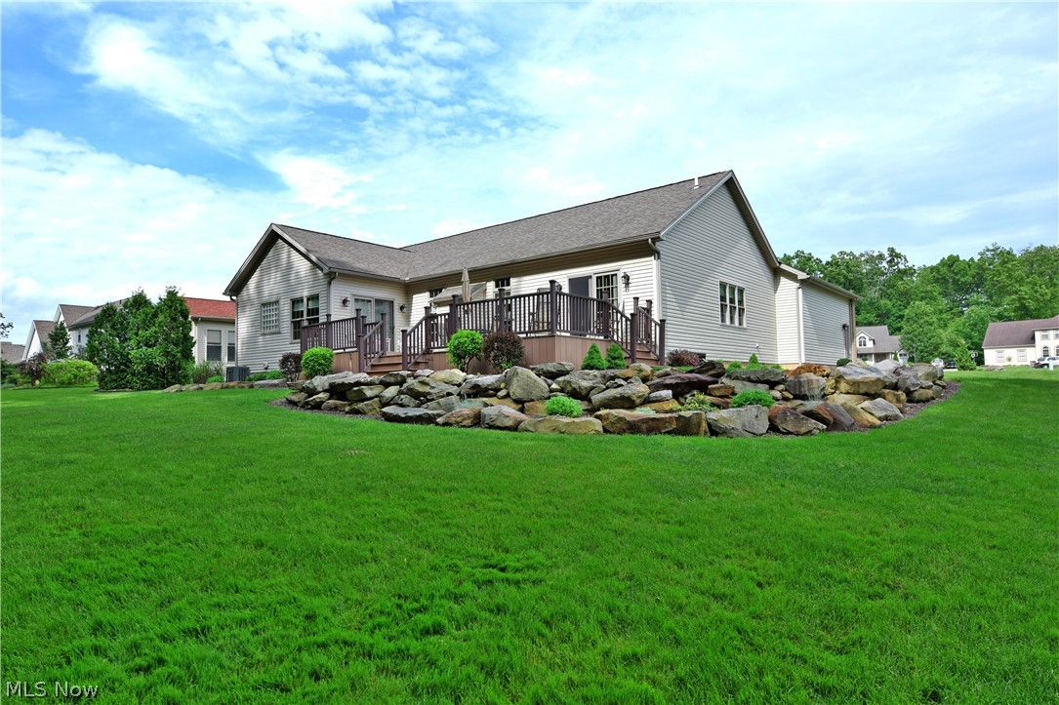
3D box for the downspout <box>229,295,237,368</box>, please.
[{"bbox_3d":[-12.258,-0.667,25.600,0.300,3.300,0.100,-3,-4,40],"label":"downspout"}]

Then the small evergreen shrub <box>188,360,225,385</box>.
[{"bbox_3d":[-13.221,0.836,25.200,1.250,0.980,1.250,1,-3,-28],"label":"small evergreen shrub"}]

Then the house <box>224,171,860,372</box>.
[{"bbox_3d":[1.459,-2.294,27.147,19.300,6.500,20.600,-3,-4,40],"label":"house"}]

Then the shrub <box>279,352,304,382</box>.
[{"bbox_3d":[-7.982,0.491,20.700,0.750,1.020,0.750,1,-3,-21],"label":"shrub"}]

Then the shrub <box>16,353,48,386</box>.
[{"bbox_3d":[-26.596,0.965,33.000,1.400,1.800,1.400,2,-4,-39],"label":"shrub"}]

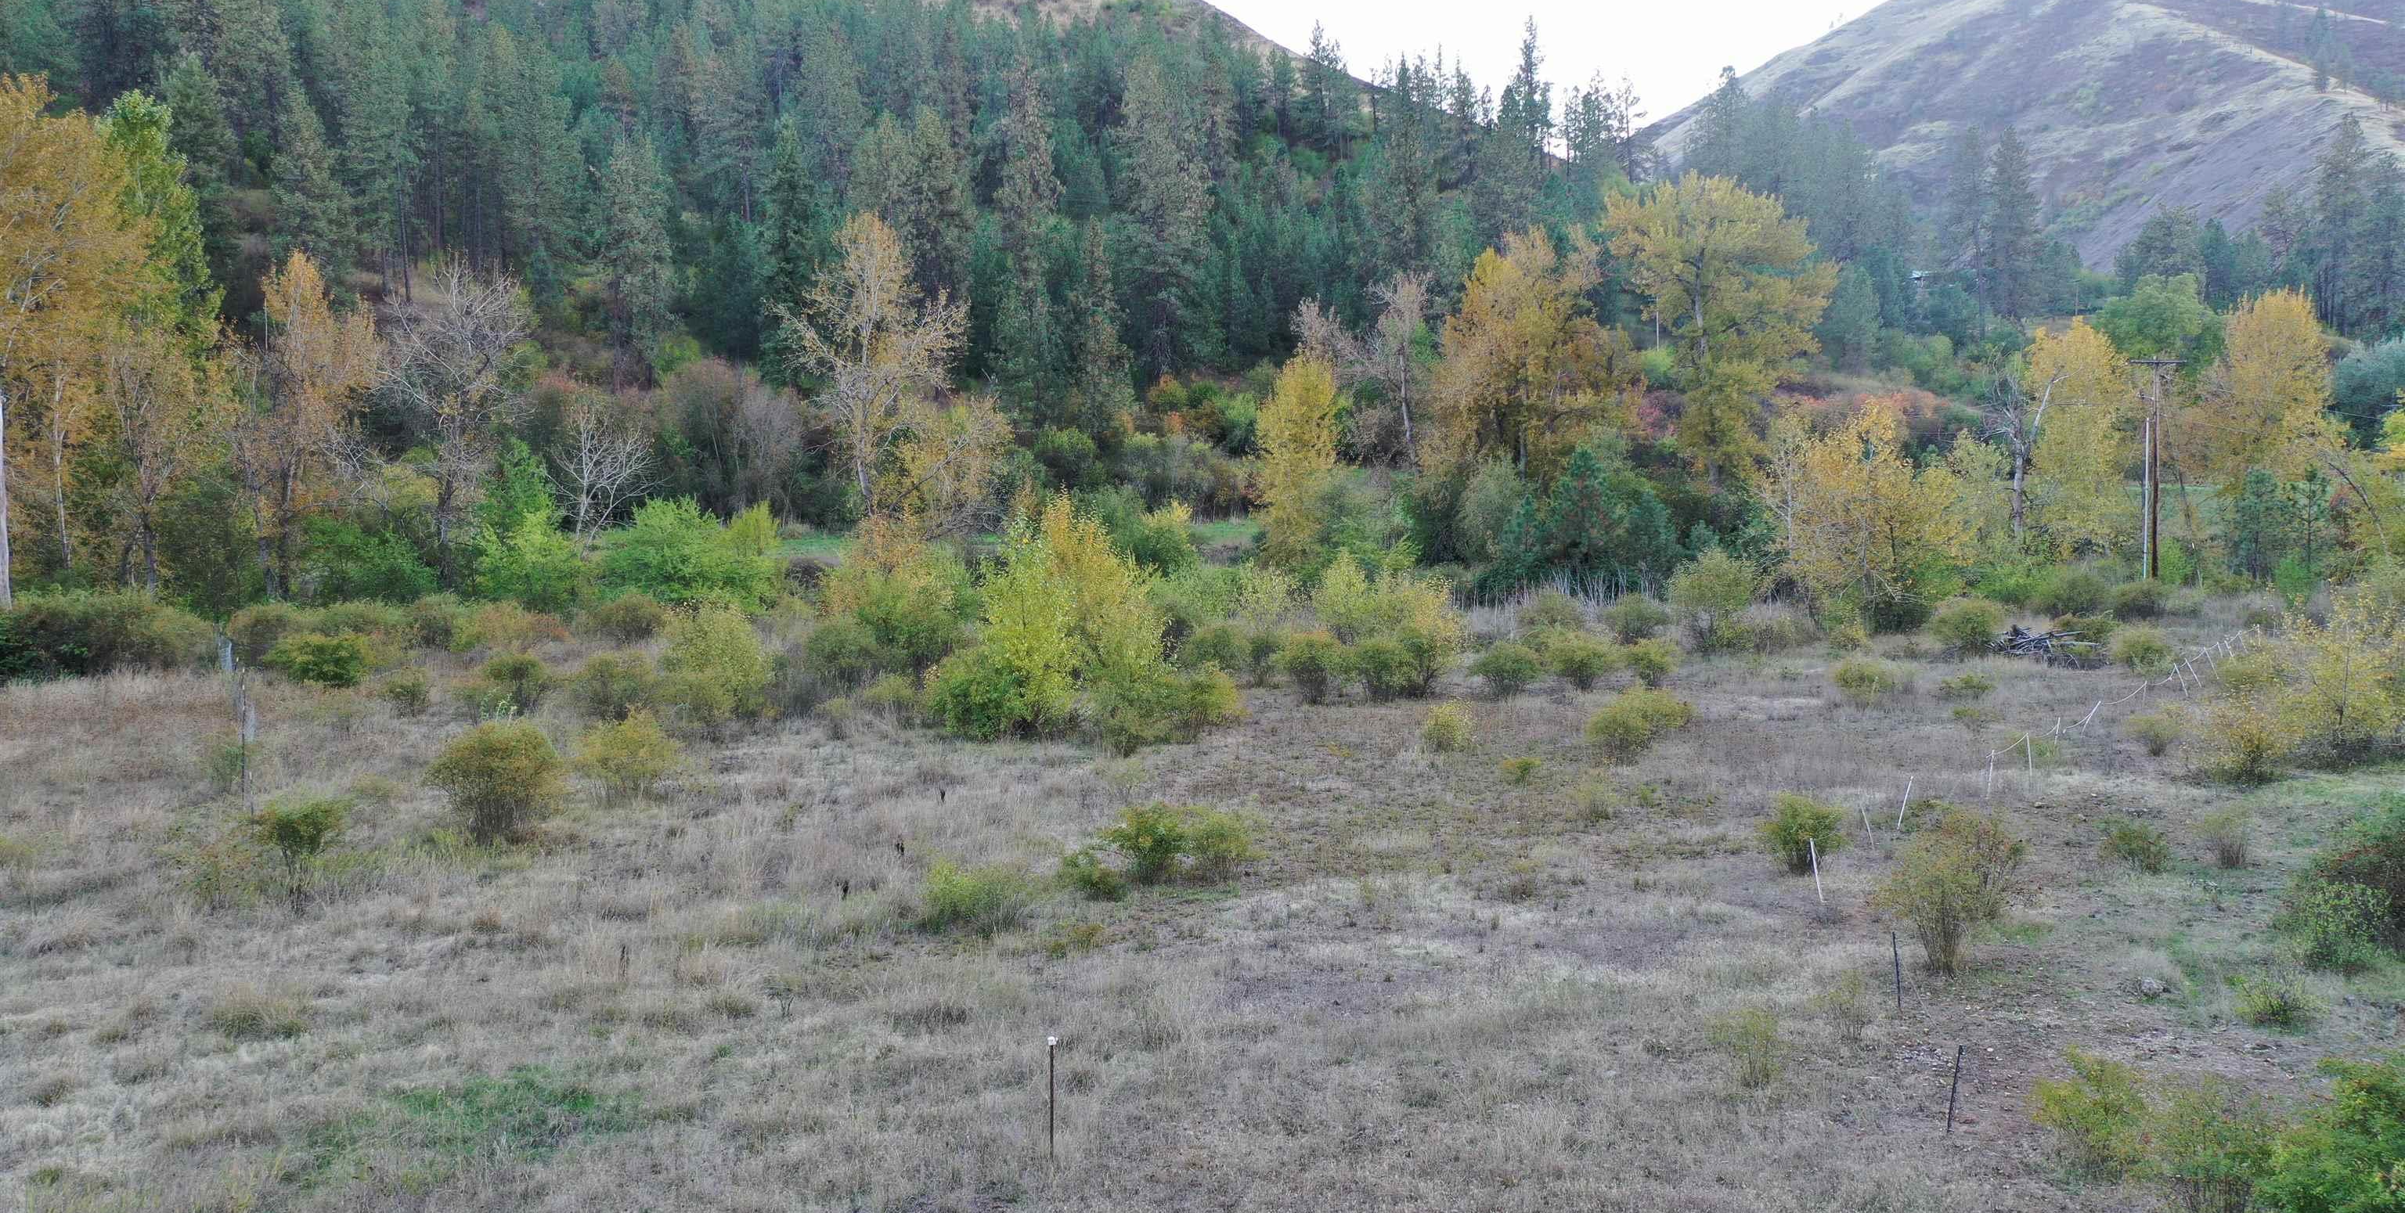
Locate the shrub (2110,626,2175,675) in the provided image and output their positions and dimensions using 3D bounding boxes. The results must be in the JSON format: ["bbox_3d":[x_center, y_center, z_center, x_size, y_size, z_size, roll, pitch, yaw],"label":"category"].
[{"bbox_3d":[29.253,1.324,58.243,2.050,1.400,1.990,0,8,0],"label":"shrub"}]

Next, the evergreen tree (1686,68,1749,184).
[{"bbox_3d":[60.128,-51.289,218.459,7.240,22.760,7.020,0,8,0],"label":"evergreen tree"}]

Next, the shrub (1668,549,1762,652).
[{"bbox_3d":[18.416,-0.203,67.277,3.380,3.540,3.040,0,7,0],"label":"shrub"}]

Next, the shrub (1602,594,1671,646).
[{"bbox_3d":[16.046,0.486,69.151,2.570,1.750,2.310,0,7,0],"label":"shrub"}]

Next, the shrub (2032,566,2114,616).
[{"bbox_3d":[35.935,-0.582,77.264,3.180,2.030,2.860,0,7,0],"label":"shrub"}]

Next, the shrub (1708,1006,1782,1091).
[{"bbox_3d":[6.562,5.347,22.600,0.868,1.012,0.824,0,5,0],"label":"shrub"}]

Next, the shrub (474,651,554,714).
[{"bbox_3d":[-19.727,2.177,53.500,2.200,1.770,2.090,0,5,0],"label":"shrub"}]

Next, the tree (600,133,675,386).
[{"bbox_3d":[-44.366,-27.181,146.977,5.906,19.667,5.610,-2,6,-16],"label":"tree"}]

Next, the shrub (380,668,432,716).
[{"bbox_3d":[-21.488,2.309,50.500,1.392,1.256,1.323,0,5,0],"label":"shrub"}]

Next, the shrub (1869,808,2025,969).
[{"bbox_3d":[11.114,4.240,27.905,2.299,2.521,2.184,2,6,22],"label":"shrub"}]

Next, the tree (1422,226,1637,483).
[{"bbox_3d":[18.287,-13.678,104.025,12.020,14.410,11.660,0,8,0],"label":"tree"}]

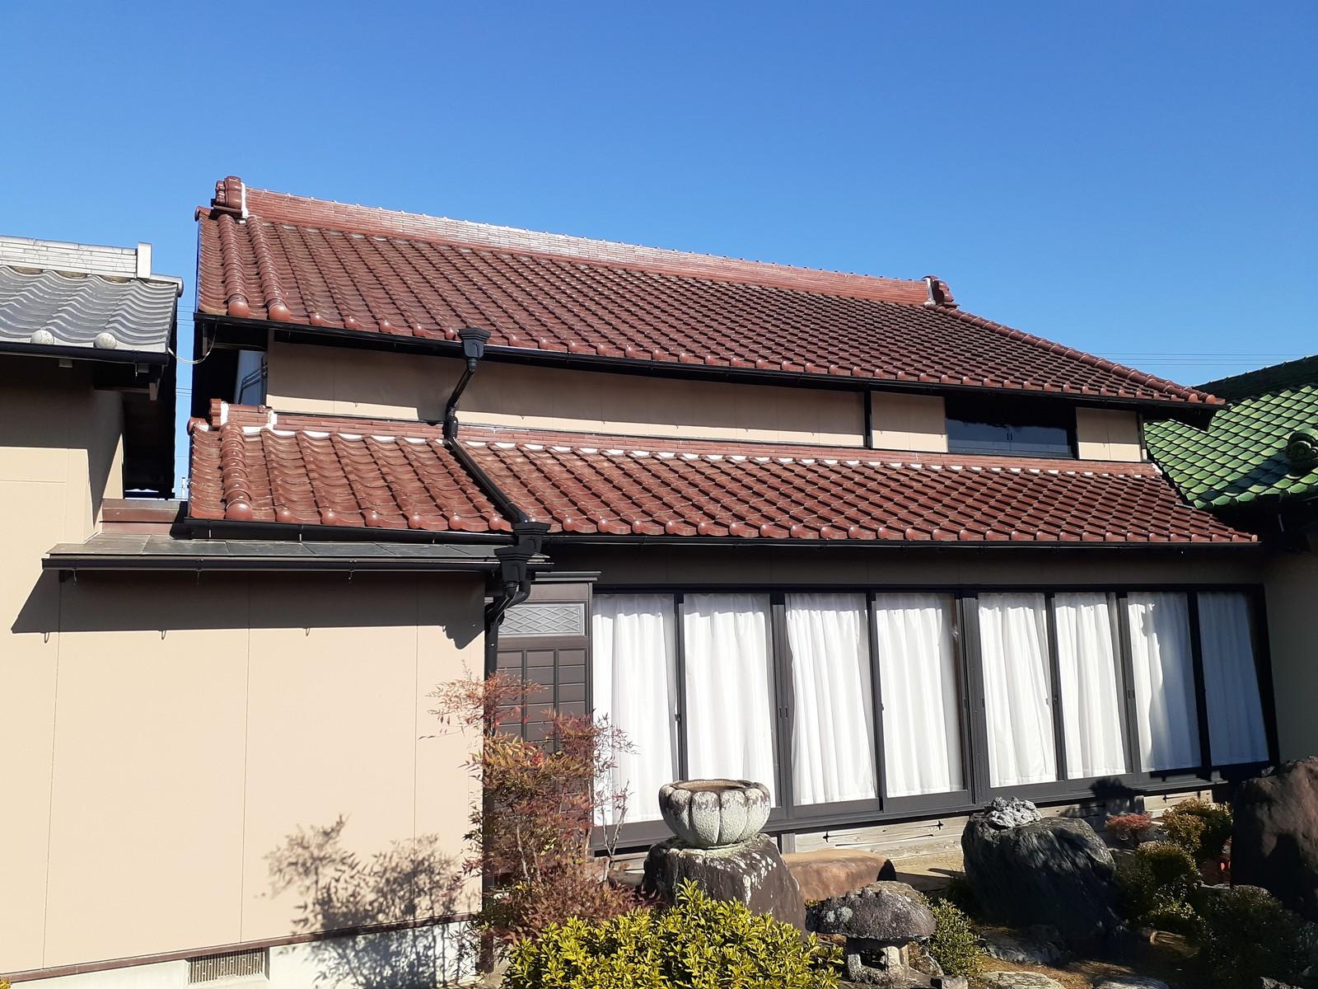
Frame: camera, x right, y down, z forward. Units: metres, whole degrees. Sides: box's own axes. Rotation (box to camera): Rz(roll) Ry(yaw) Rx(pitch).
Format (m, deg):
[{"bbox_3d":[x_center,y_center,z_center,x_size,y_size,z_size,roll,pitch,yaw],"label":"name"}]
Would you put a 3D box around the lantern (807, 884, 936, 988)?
[{"bbox_3d":[1.100,2.263,5.320,0.650,0.500,0.600,-1,-7,0],"label":"lantern"}]

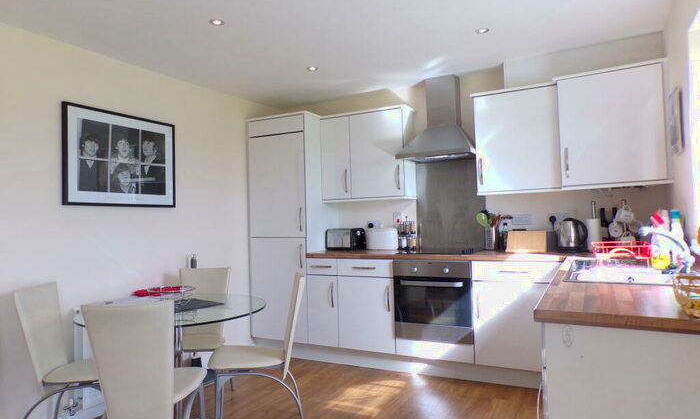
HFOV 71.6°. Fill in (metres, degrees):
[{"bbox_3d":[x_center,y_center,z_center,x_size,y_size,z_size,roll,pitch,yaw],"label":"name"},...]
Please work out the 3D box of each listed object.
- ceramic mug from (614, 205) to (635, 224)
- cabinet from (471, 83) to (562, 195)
[{"bbox_3d":[1.912,0.035,3.377,0.112,0.118,0.088,9,3,27],"label":"ceramic mug"},{"bbox_3d":[1.288,-0.505,3.681,0.590,0.745,0.300,-2,-2,29],"label":"cabinet"}]

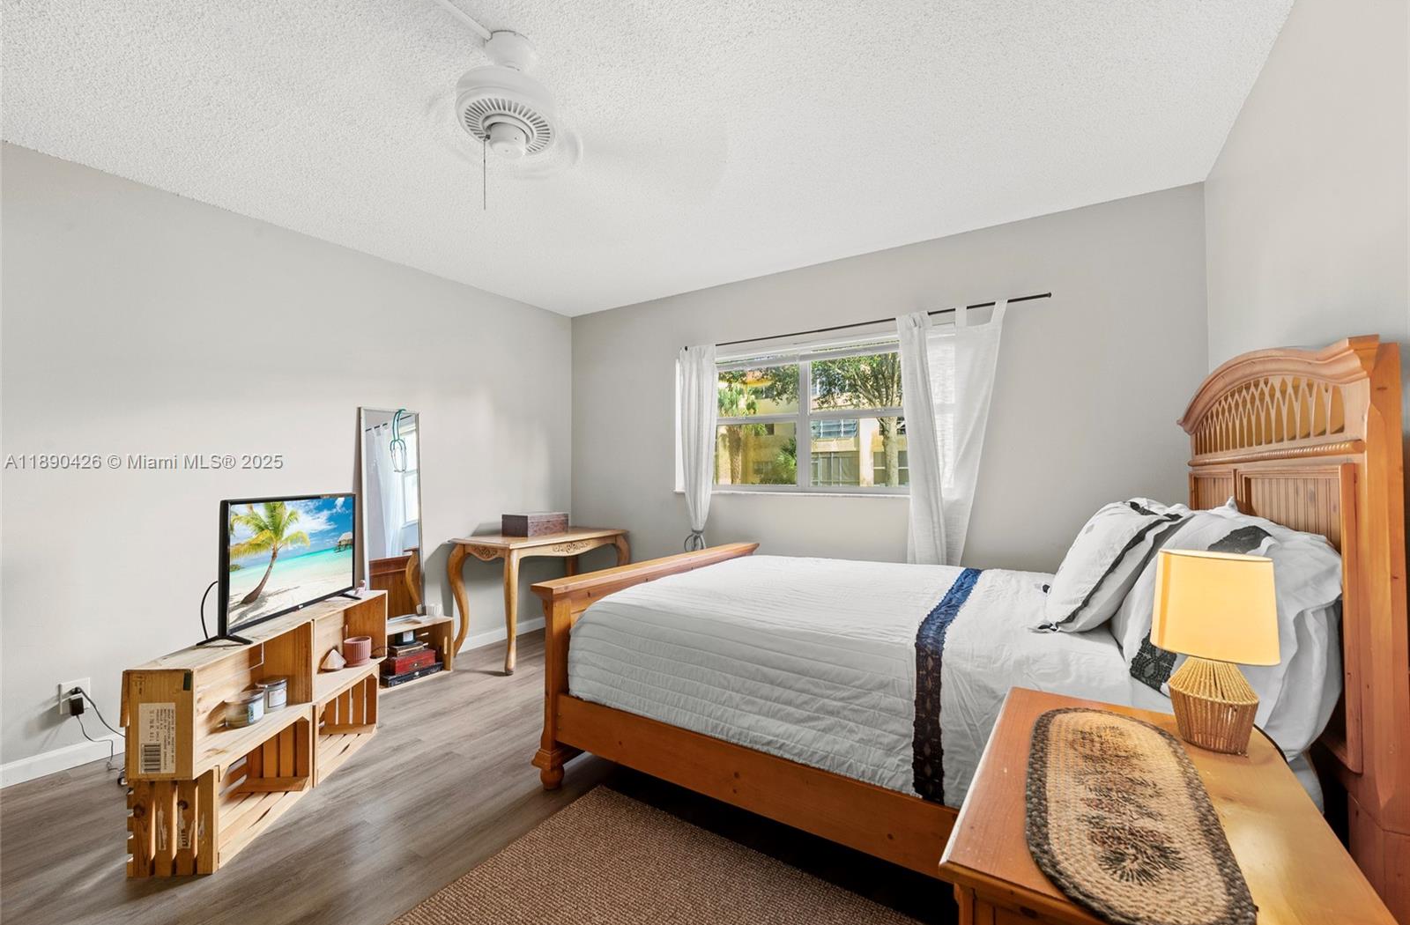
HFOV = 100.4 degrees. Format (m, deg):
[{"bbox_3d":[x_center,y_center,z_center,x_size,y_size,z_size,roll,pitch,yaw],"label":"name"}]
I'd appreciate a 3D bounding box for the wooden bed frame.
[{"bbox_3d":[0.697,0.460,2.326,2.250,1.505,1.700,-1,-1,33],"label":"wooden bed frame"}]

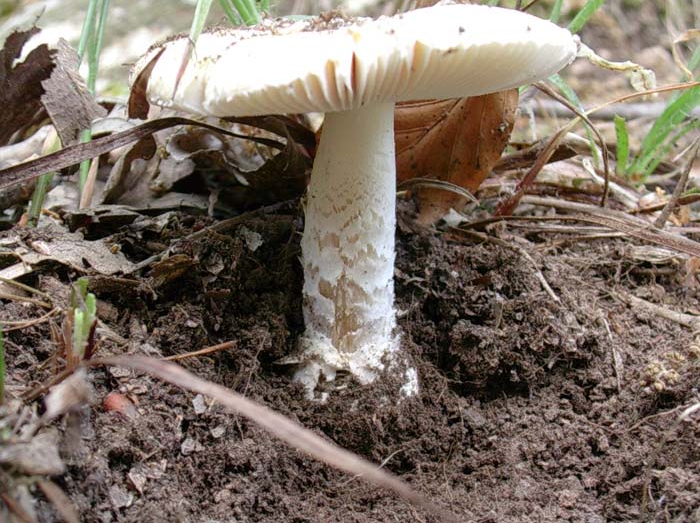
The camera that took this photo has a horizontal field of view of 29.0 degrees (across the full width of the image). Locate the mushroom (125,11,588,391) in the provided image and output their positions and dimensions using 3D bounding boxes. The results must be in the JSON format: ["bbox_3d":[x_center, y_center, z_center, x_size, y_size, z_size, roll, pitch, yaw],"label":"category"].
[{"bbox_3d":[0.002,-0.017,0.390,0.126,0.113,0.120,0,12,0],"label":"mushroom"}]

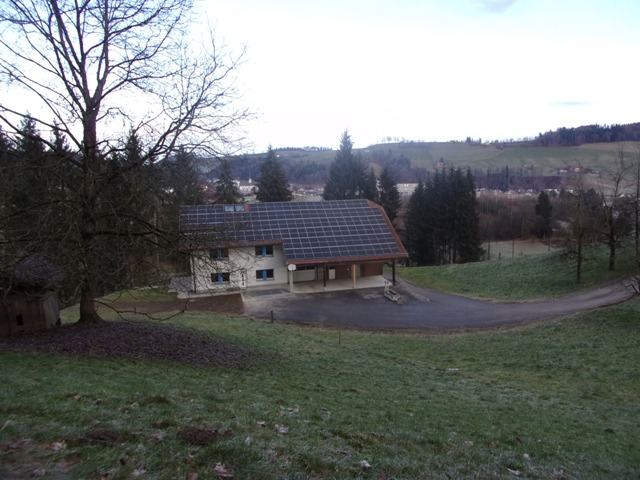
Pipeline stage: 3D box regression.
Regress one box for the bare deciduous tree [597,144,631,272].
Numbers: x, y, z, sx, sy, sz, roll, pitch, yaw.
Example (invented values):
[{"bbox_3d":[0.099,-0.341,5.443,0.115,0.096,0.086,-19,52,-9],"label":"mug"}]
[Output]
[{"bbox_3d":[29.298,-3.188,46.138,3.200,12.600,3.200,-1,8,0],"label":"bare deciduous tree"}]

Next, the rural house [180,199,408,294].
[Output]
[{"bbox_3d":[-4.020,0.080,56.882,25.050,9.480,15.900,-3,8,-14],"label":"rural house"}]

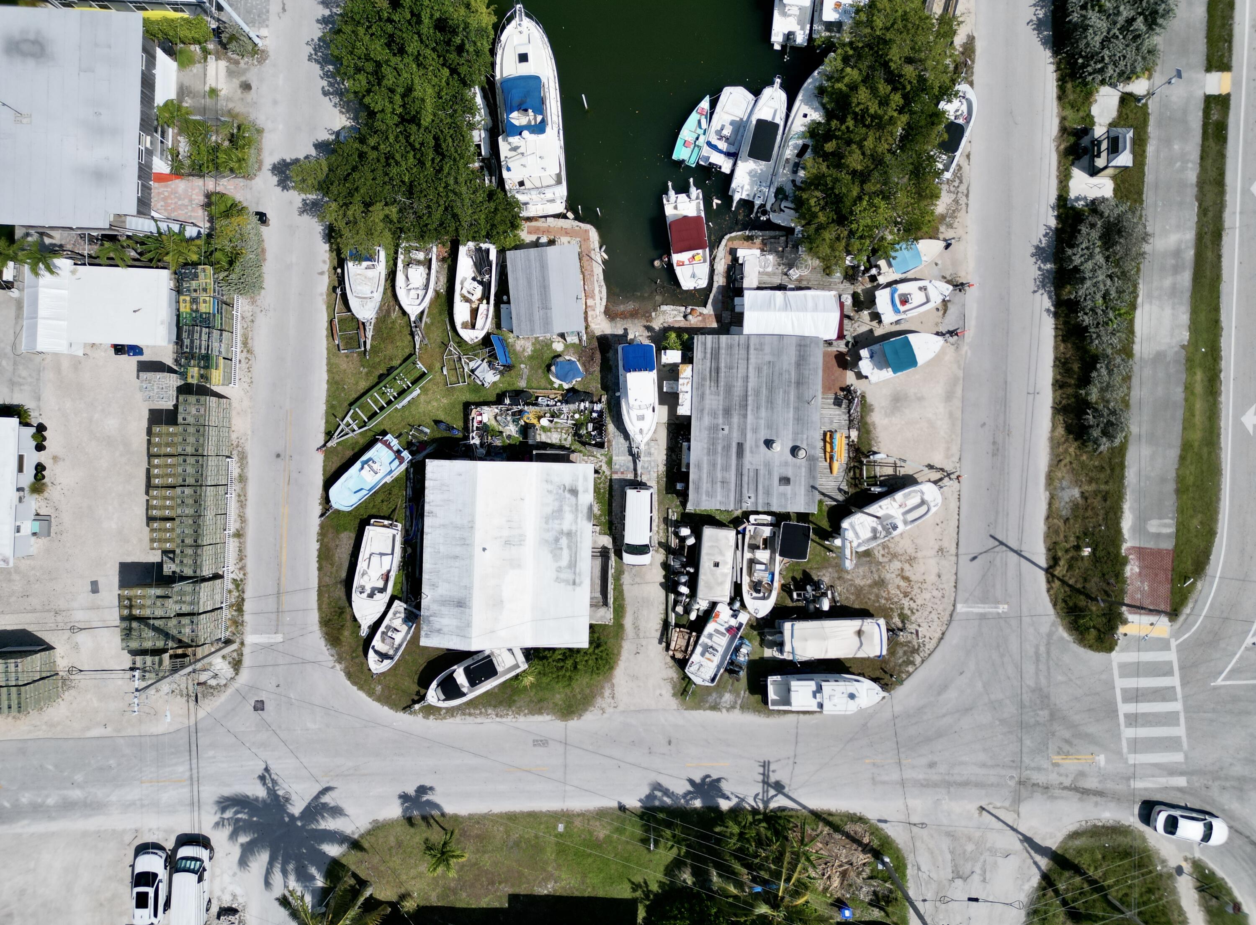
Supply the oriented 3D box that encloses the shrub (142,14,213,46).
[{"bbox_3d":[-29.780,-28.597,57.835,4.150,1.750,1.450,0,89,0],"label":"shrub"}]

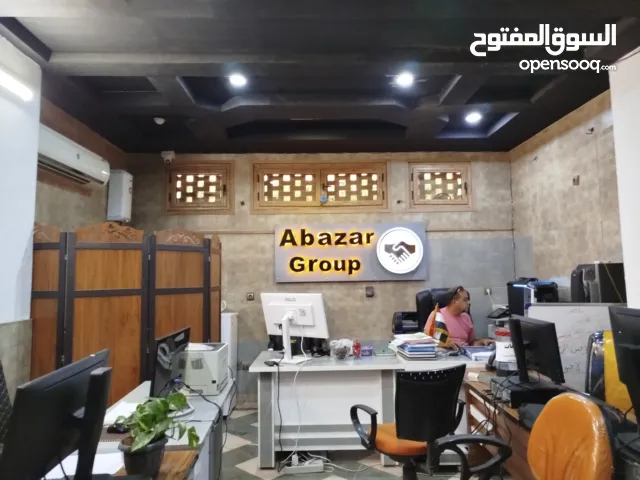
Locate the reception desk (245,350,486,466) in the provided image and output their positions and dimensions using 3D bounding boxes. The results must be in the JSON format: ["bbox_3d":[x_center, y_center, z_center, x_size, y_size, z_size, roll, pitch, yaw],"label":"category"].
[{"bbox_3d":[0.385,1.346,3.659,1.830,0.760,0.710,-1,-5,-1],"label":"reception desk"}]

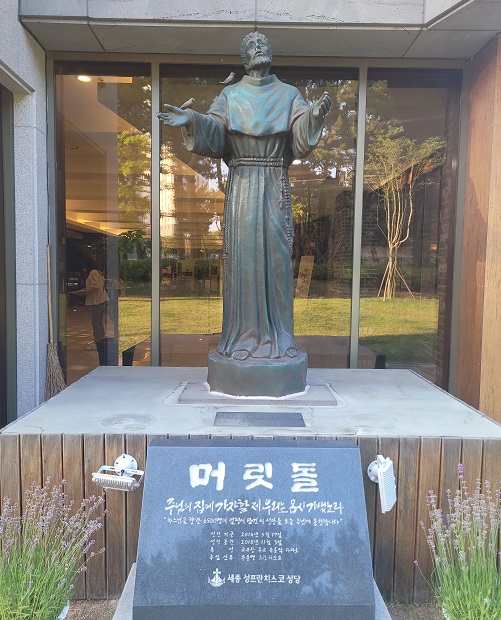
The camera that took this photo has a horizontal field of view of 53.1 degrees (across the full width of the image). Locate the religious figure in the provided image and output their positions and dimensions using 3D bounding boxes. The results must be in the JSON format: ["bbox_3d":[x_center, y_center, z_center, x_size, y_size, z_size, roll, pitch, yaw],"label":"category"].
[{"bbox_3d":[-0.044,-0.605,3.163,1.000,2.190,0.660,1,4,-1],"label":"religious figure"}]

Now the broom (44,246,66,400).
[{"bbox_3d":[-1.545,0.310,3.954,0.300,1.631,0.170,-3,0,-1],"label":"broom"}]

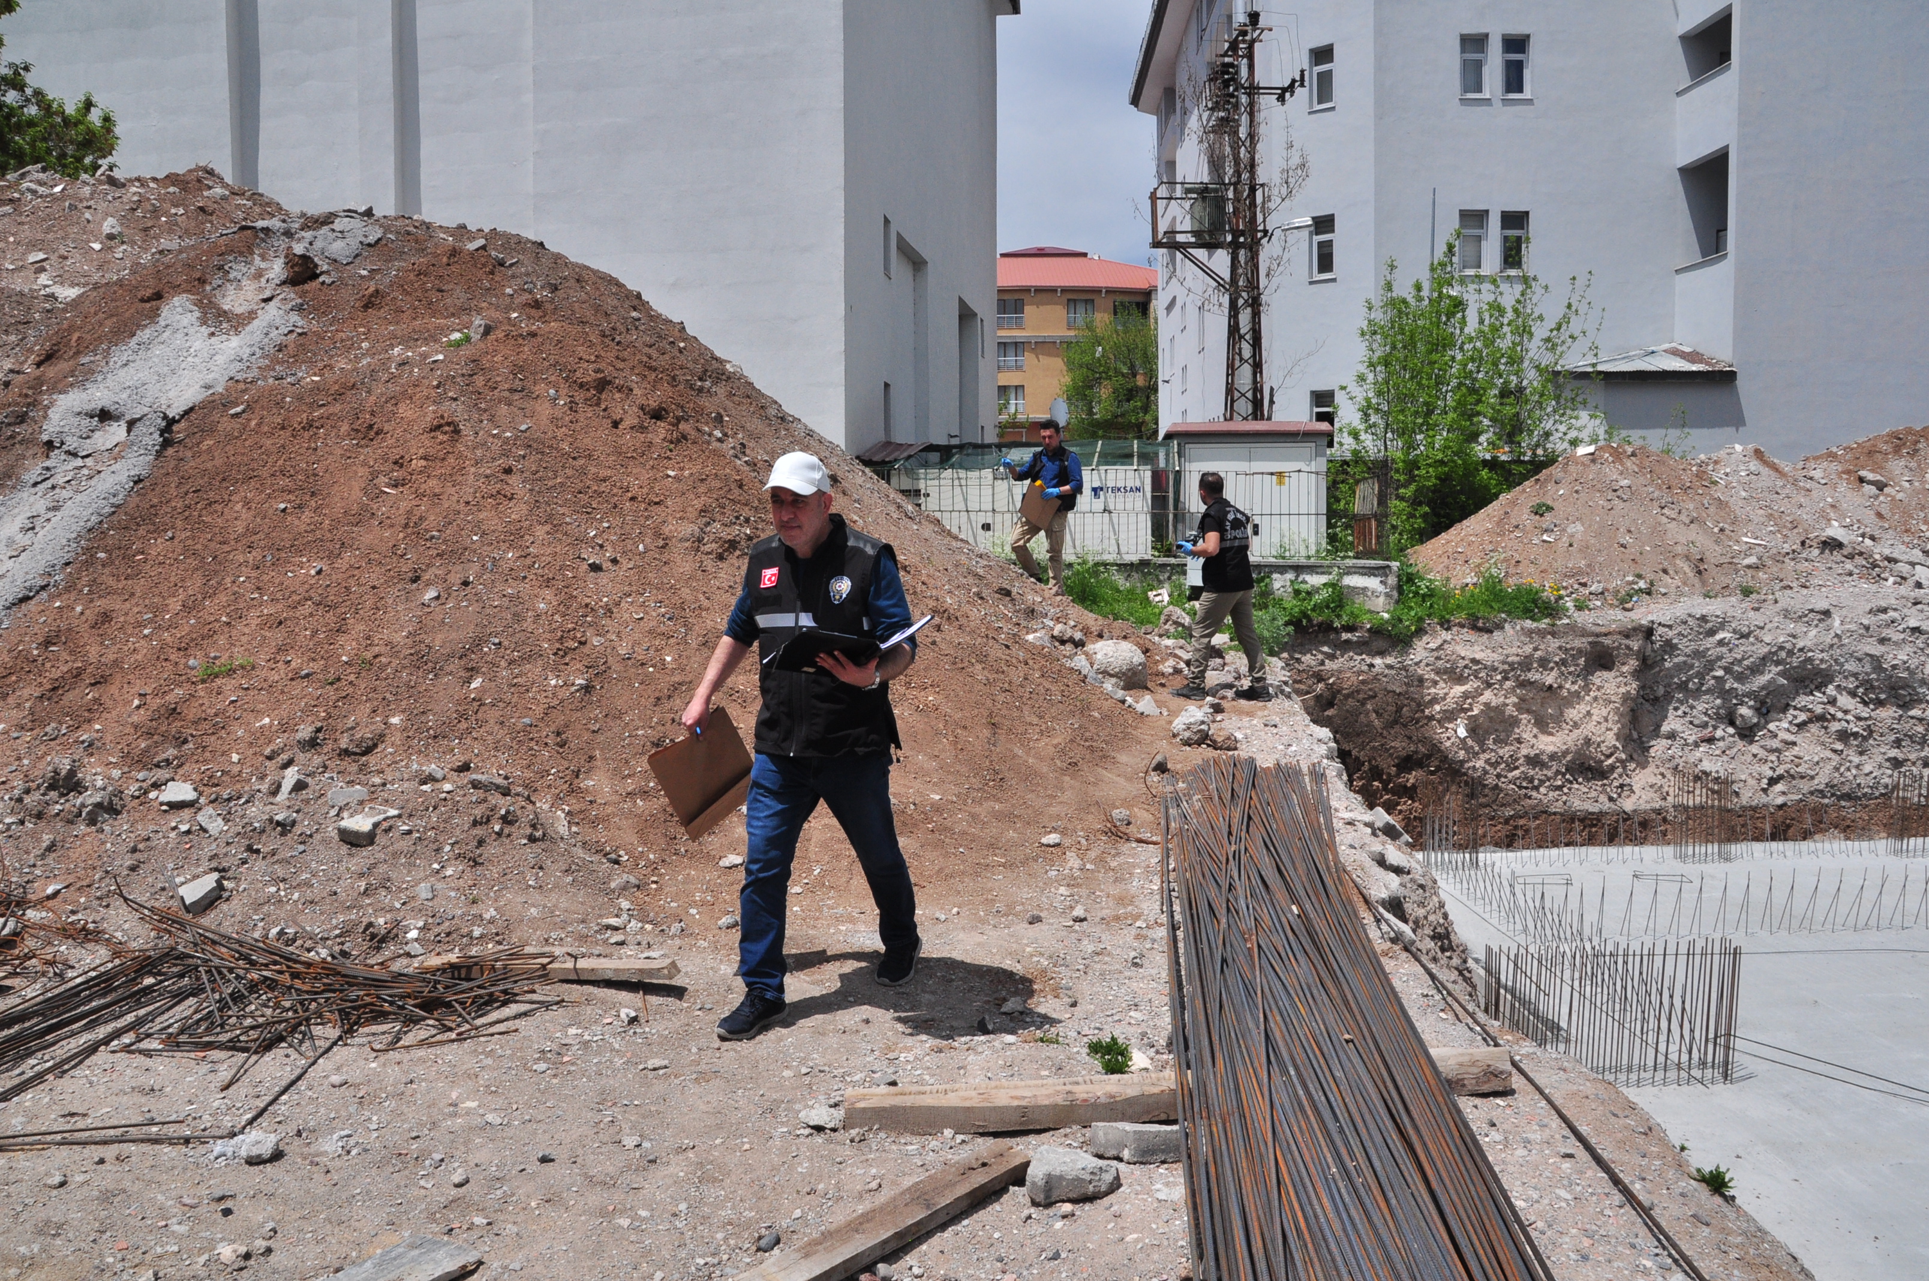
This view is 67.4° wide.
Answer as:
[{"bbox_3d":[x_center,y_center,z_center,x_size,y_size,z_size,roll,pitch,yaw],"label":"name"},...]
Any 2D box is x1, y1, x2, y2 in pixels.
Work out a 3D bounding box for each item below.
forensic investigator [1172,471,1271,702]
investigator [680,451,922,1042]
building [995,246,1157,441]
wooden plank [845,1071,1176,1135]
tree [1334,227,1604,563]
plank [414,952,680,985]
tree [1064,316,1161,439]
[{"bbox_3d":[1.985,-0.429,11.161,0.700,1.730,0.580,4,7,40],"label":"forensic investigator"},{"bbox_3d":[-0.507,0.300,4.479,0.670,1.750,0.680,2,6,27],"label":"investigator"},{"bbox_3d":[7.051,-18.436,98.691,20.000,15.300,14.000,-1,6,-3],"label":"building"},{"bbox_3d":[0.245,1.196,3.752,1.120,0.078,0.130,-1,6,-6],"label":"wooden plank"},{"bbox_3d":[7.185,-3.182,20.594,3.600,5.000,3.300,0,5,0],"label":"tree"},{"bbox_3d":[-1.398,1.098,4.847,0.900,0.052,0.115,-1,6,-2],"label":"plank"},{"bbox_3d":[6.493,-9.963,61.331,5.200,8.600,5.000,0,5,0],"label":"tree"}]

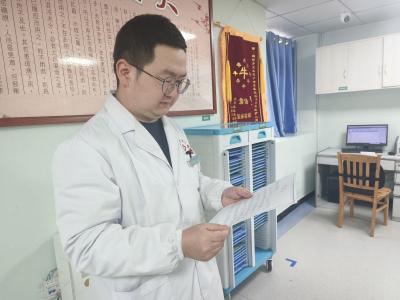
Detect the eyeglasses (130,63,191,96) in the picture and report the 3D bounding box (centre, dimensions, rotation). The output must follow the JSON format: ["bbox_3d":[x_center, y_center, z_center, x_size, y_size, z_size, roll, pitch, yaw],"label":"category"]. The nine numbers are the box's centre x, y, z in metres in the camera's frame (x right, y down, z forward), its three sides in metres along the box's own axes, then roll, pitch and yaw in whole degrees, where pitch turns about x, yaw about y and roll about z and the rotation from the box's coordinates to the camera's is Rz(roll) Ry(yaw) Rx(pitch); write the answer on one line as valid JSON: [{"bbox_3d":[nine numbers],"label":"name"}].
[{"bbox_3d":[-0.114,-0.194,0.690,0.142,0.048,0.143,30,22,13],"label":"eyeglasses"}]

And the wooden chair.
[{"bbox_3d":[1.874,0.463,3.044,0.460,0.870,0.425,-10,10,-38],"label":"wooden chair"}]

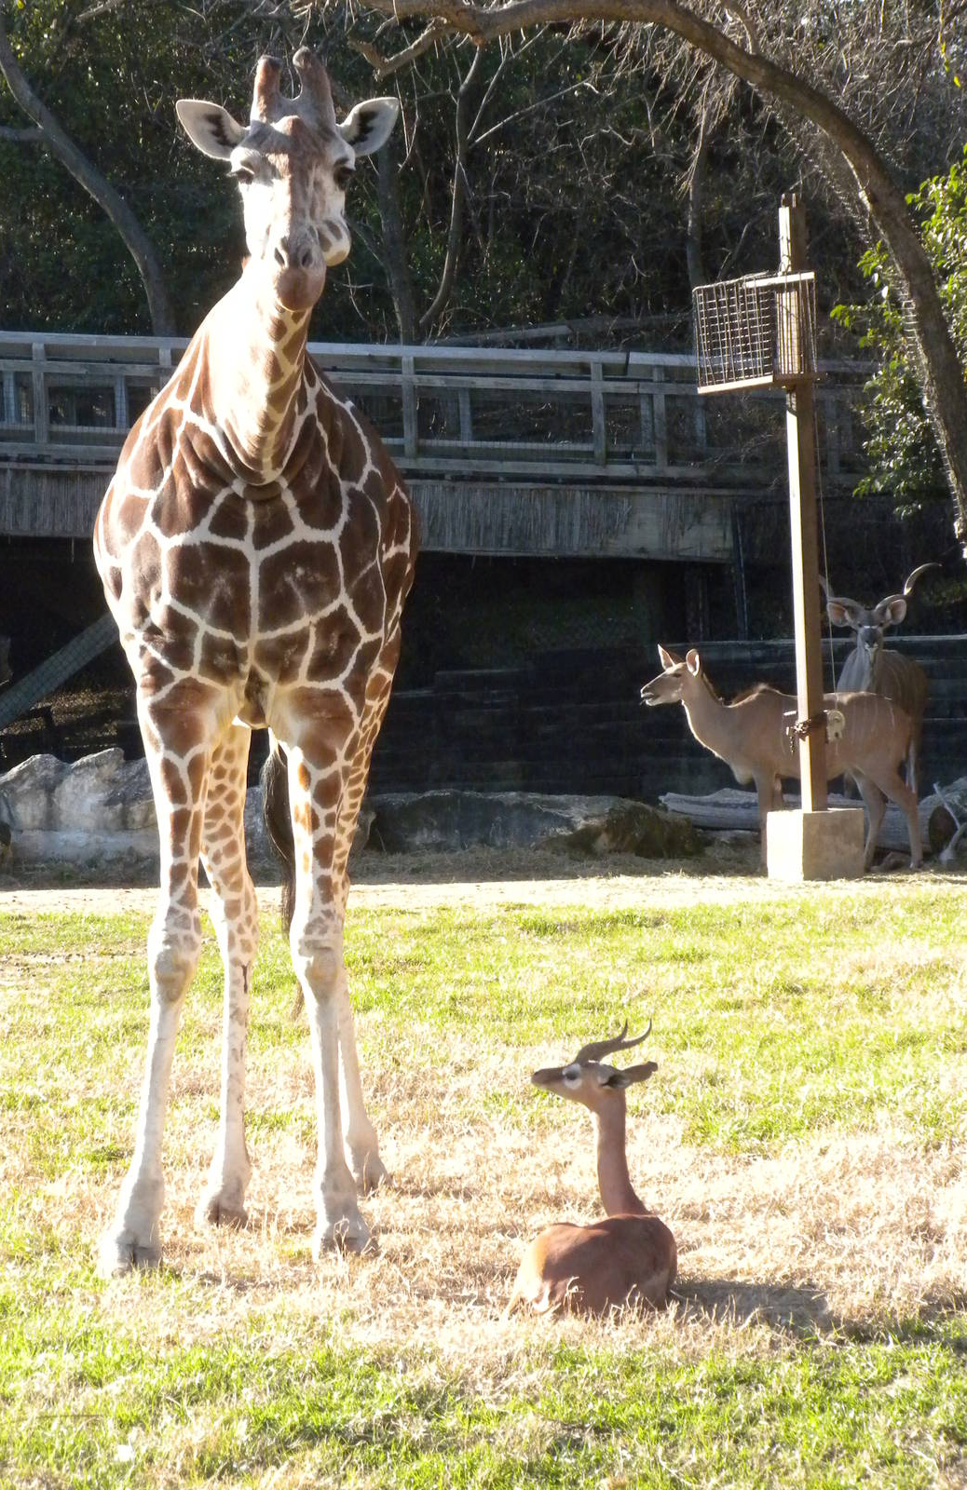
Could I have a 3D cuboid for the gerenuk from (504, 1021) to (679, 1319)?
[{"bbox_3d":[0.338,1.285,15.890,0.430,0.837,0.800,2,3,28],"label":"gerenuk"}]

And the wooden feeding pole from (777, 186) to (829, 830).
[{"bbox_3d":[2.010,-1.514,32.165,0.125,3.877,0.125,-4,3,-30],"label":"wooden feeding pole"}]

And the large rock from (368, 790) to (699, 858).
[{"bbox_3d":[0.334,0.509,34.575,2.200,0.414,0.950,0,3,0],"label":"large rock"}]

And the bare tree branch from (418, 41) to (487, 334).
[{"bbox_3d":[-0.277,-5.087,46.797,0.620,2.668,0.550,0,3,0],"label":"bare tree branch"}]

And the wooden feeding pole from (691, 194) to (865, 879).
[{"bbox_3d":[1.877,-1.317,32.325,0.650,4.299,0.950,-2,3,-30],"label":"wooden feeding pole"}]

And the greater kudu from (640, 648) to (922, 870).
[{"bbox_3d":[1.919,0.086,33.051,1.820,1.420,0.450,0,3,0],"label":"greater kudu"}]

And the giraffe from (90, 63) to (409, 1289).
[{"bbox_3d":[-0.757,-0.286,16.959,1.060,3.862,2.300,0,3,2],"label":"giraffe"}]

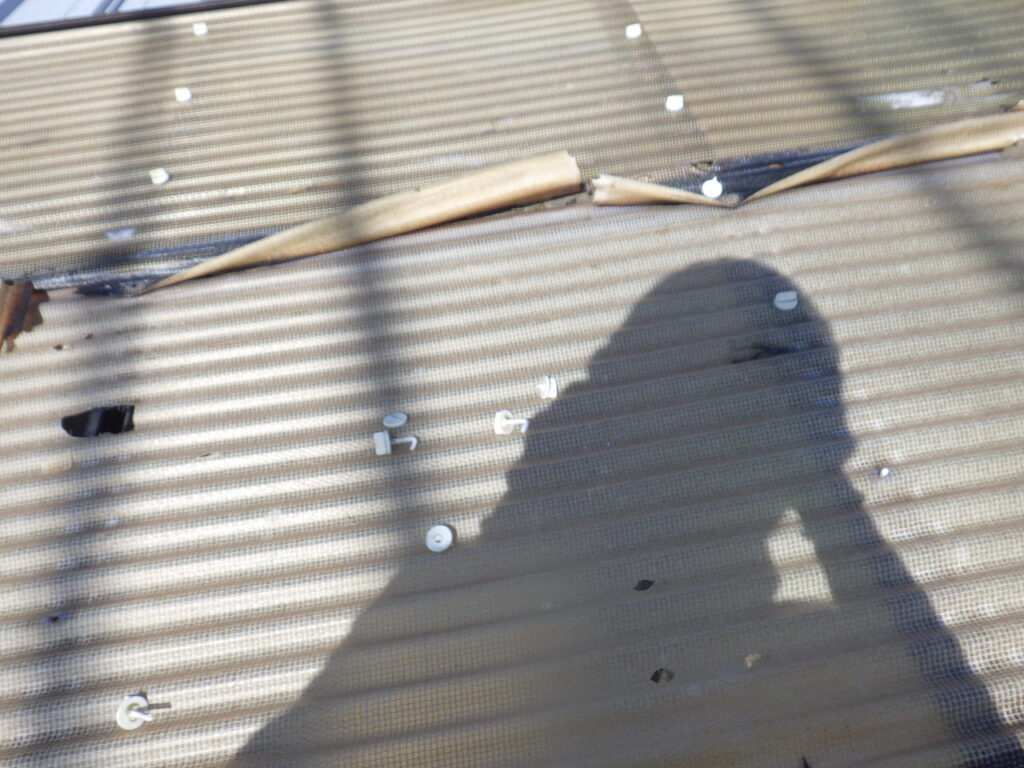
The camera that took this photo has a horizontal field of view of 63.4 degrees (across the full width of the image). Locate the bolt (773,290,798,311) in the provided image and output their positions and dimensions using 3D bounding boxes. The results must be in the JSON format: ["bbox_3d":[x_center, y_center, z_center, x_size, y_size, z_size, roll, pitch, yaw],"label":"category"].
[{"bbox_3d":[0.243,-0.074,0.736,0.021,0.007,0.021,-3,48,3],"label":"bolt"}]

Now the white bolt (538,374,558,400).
[{"bbox_3d":[0.029,0.003,0.687,0.015,0.019,0.019,-9,49,-20],"label":"white bolt"}]

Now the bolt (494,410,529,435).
[{"bbox_3d":[0.000,0.031,0.663,0.030,0.018,0.018,-11,51,27],"label":"bolt"}]

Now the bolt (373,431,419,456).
[{"bbox_3d":[-0.093,0.047,0.661,0.035,0.018,0.018,-6,47,-8],"label":"bolt"}]

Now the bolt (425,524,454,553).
[{"bbox_3d":[-0.052,0.112,0.599,0.020,0.010,0.020,1,73,-3],"label":"bolt"}]

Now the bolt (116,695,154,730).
[{"bbox_3d":[-0.237,0.208,0.521,0.032,0.020,0.020,-18,55,46],"label":"bolt"}]

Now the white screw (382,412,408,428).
[{"bbox_3d":[-0.096,0.030,0.683,0.019,0.005,0.019,-9,30,-3],"label":"white screw"}]

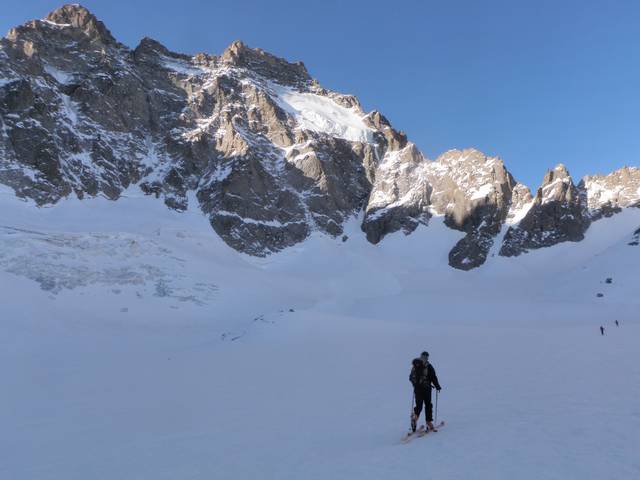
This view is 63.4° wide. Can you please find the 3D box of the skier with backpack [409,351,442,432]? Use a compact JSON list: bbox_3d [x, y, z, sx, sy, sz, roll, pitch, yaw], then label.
[{"bbox_3d":[2.435,3.500,11.950,0.720,1.780,0.620,-7,-13,33],"label":"skier with backpack"}]

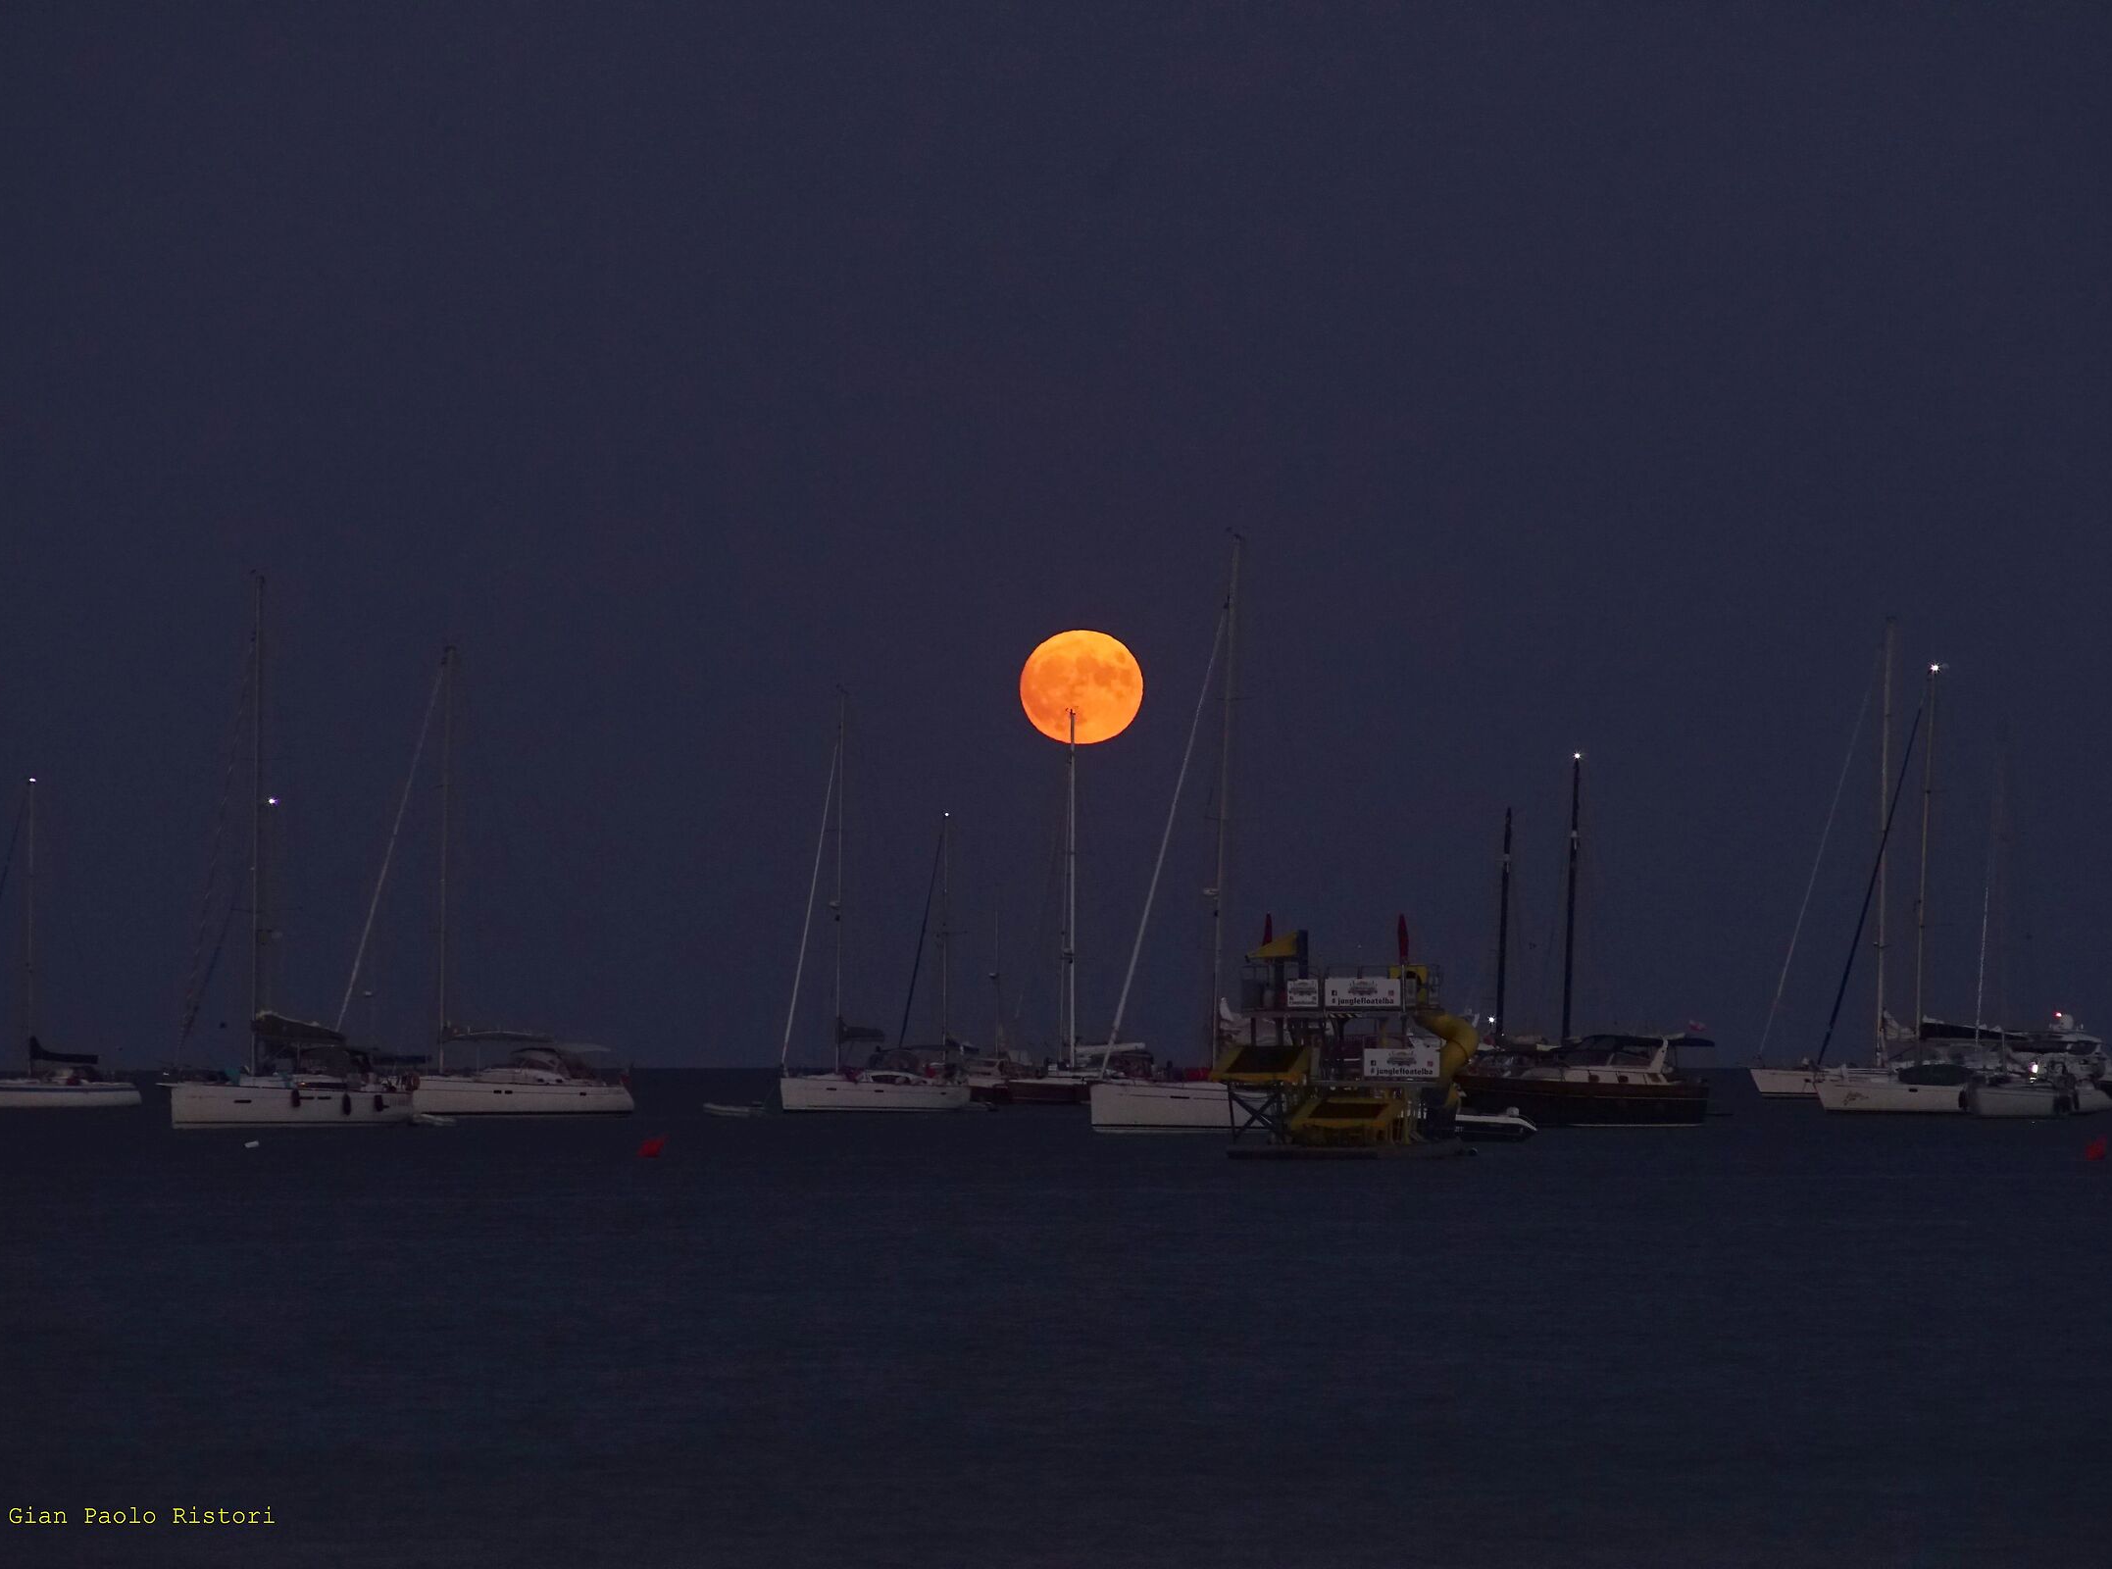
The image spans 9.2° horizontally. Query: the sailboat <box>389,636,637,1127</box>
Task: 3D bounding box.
[{"bbox_3d":[-24.769,4.176,560.000,14.200,20.000,4.300,1,-1,-28],"label":"sailboat"}]

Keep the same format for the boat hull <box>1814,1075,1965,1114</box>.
[{"bbox_3d":[39.840,13.664,576.663,13.400,1.700,4.100,0,-1,-17],"label":"boat hull"}]

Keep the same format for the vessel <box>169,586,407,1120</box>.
[{"bbox_3d":[-27.379,2.454,456.800,4.200,19.100,13.700,-1,-1,29],"label":"vessel"}]

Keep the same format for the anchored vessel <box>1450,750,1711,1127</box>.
[{"bbox_3d":[18.395,5.504,463.000,4.000,13.200,12.200,-1,-2,40],"label":"anchored vessel"}]

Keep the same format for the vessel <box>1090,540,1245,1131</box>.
[{"bbox_3d":[6.356,1.854,463.561,4.500,21.000,15.000,-1,-2,43],"label":"vessel"}]

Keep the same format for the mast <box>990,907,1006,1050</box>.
[{"bbox_3d":[-3.247,10.794,717.000,0.700,8.200,0.500,1,-1,-37],"label":"mast"}]

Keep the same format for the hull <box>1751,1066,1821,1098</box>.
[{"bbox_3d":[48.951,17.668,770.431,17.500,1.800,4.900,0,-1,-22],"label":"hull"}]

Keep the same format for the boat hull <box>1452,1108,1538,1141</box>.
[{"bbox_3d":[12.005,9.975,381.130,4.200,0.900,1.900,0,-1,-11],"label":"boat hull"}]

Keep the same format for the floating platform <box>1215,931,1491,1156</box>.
[{"bbox_3d":[7.472,6.503,329.000,5.400,5.800,5.200,0,-1,20],"label":"floating platform"}]

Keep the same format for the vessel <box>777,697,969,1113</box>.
[{"bbox_3d":[-8.747,5.258,584.000,4.100,18.800,13.000,-1,-1,33],"label":"vessel"}]

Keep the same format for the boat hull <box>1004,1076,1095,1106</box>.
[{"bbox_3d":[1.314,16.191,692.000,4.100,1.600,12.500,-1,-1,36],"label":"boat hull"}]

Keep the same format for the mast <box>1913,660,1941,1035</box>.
[{"bbox_3d":[37.997,3.128,570.000,0.300,17.100,0.250,4,-2,-40],"label":"mast"}]

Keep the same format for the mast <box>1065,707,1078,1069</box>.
[{"bbox_3d":[0.856,5.530,692.000,0.250,19.200,0.300,-1,-1,36],"label":"mast"}]

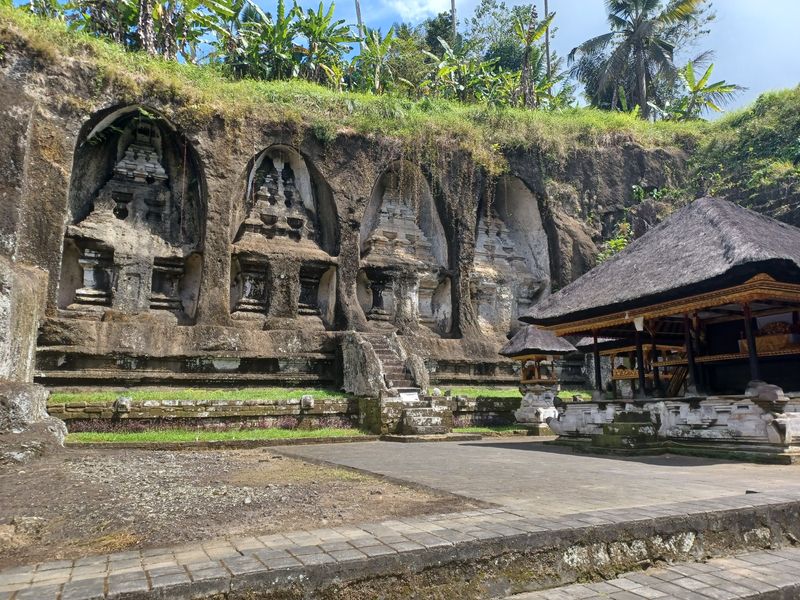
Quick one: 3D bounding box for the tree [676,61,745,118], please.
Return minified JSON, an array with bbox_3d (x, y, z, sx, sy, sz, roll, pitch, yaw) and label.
[{"bbox_3d":[16.516,-11.325,31.195,3.239,3.315,3.239,4,-12,-24],"label":"tree"}]

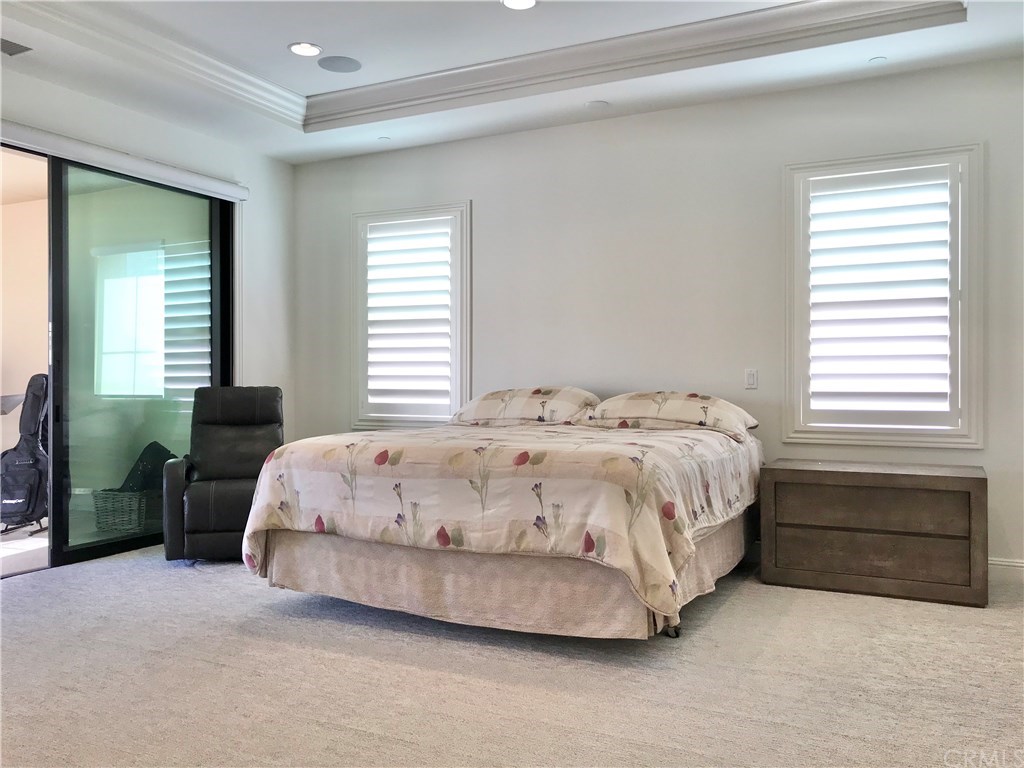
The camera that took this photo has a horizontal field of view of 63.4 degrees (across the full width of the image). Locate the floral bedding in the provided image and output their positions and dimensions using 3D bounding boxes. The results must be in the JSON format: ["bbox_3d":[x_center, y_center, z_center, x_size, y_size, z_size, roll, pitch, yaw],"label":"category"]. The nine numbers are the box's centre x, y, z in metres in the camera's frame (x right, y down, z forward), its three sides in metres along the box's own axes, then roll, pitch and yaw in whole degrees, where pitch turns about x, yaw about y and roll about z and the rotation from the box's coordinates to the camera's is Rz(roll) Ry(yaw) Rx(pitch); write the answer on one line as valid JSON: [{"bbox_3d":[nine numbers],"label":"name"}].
[{"bbox_3d":[0.082,0.556,4.450,2.159,0.616,1.954,0,1,27],"label":"floral bedding"}]

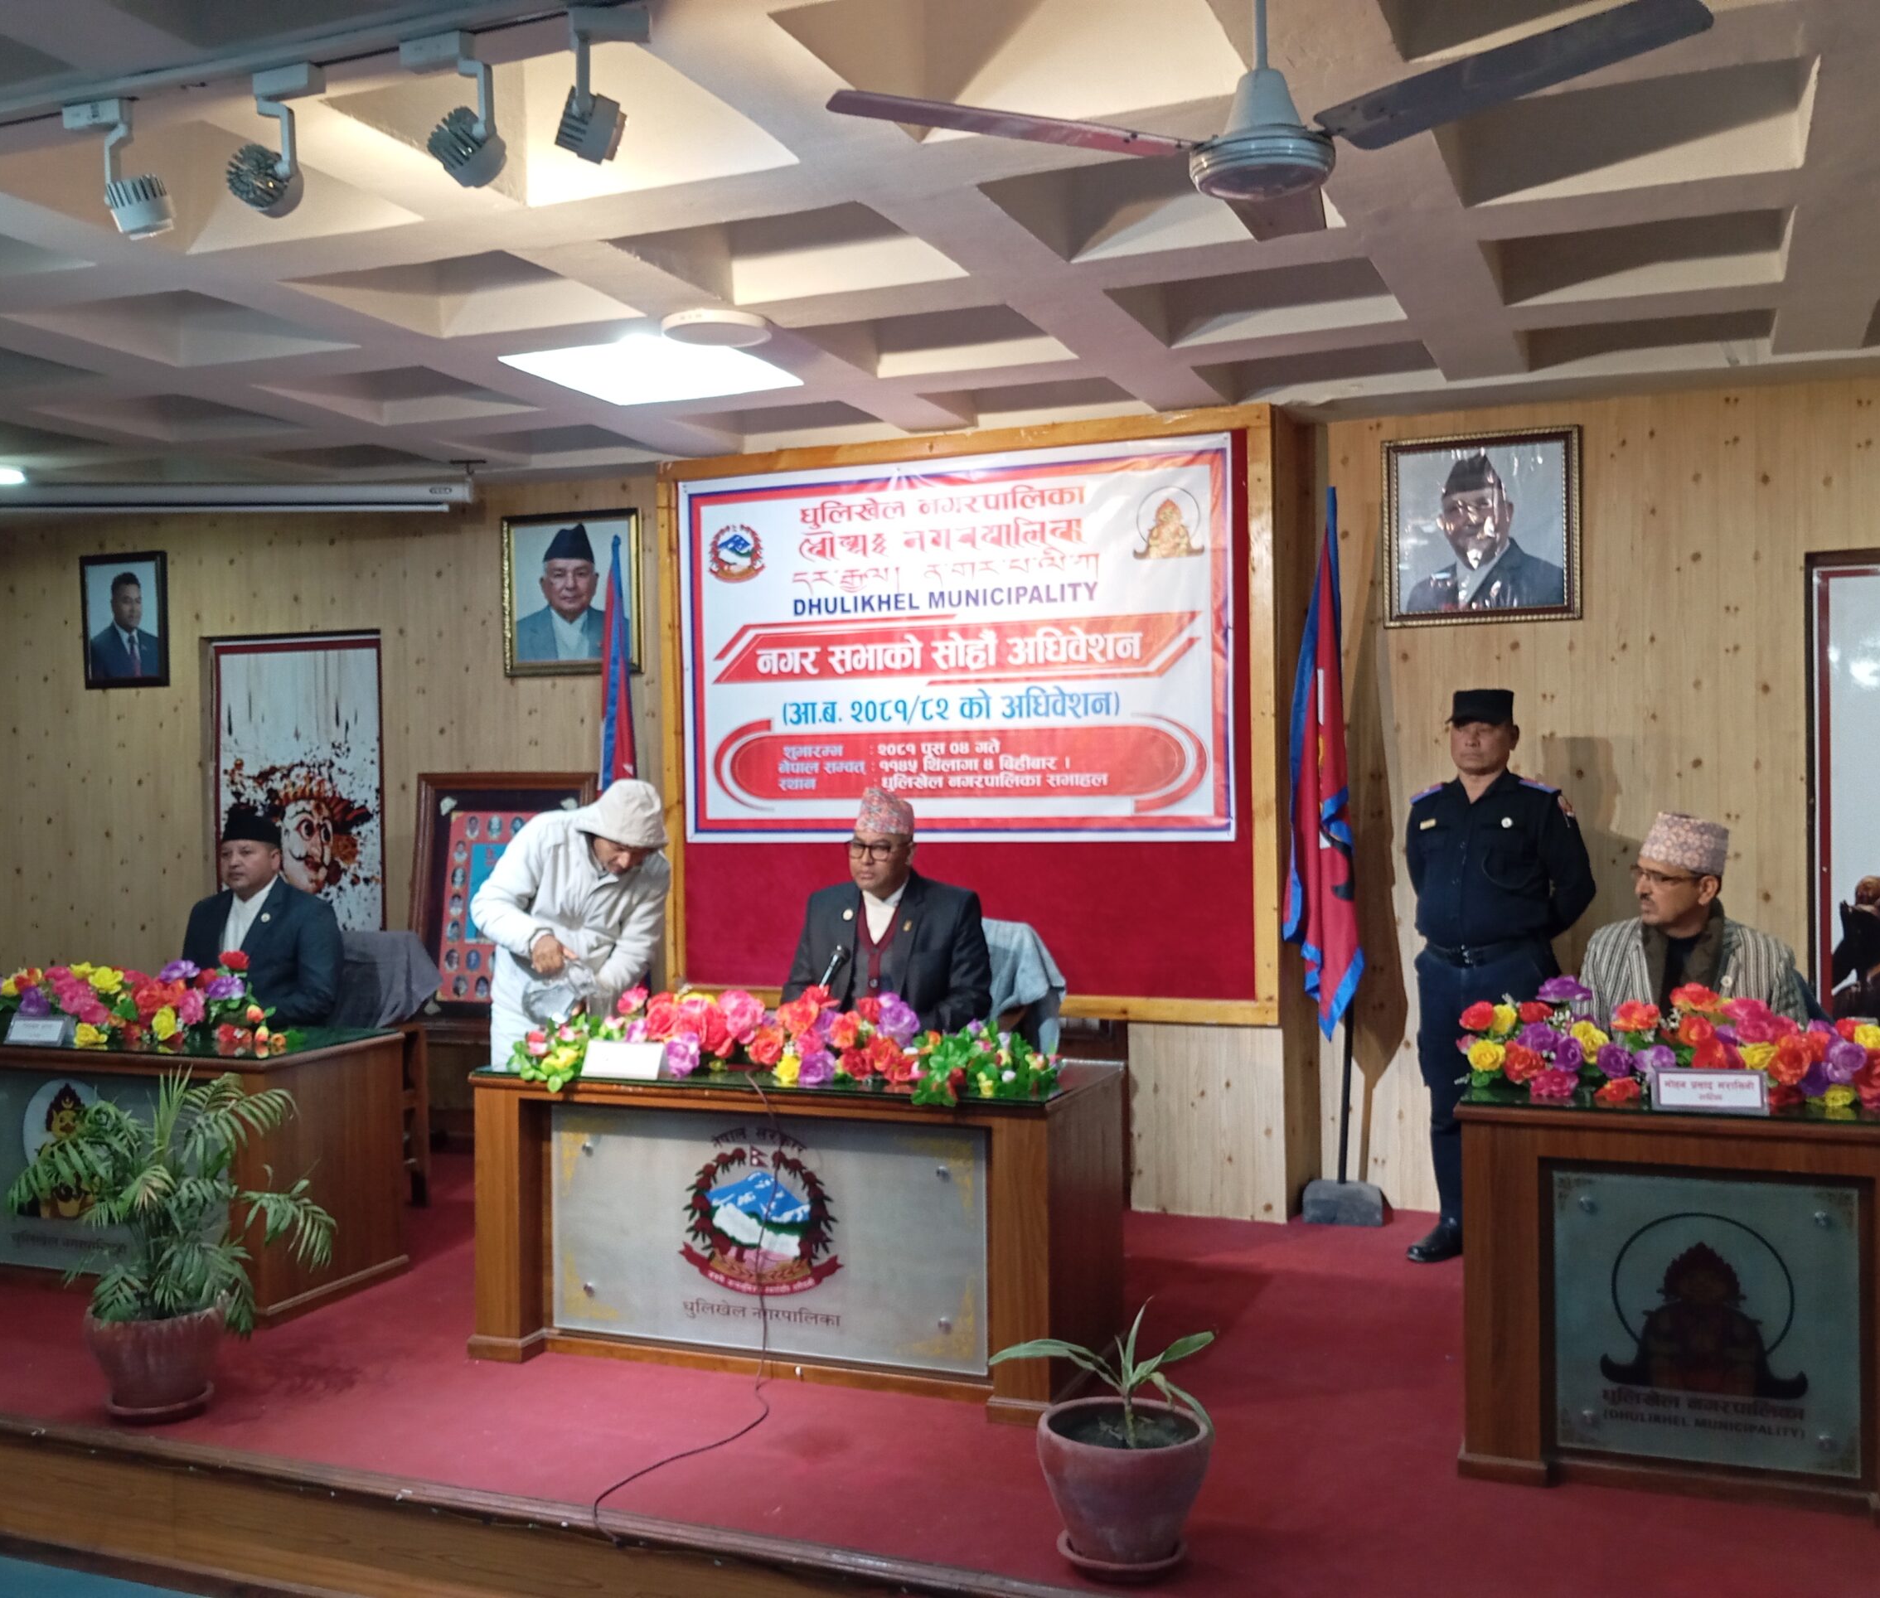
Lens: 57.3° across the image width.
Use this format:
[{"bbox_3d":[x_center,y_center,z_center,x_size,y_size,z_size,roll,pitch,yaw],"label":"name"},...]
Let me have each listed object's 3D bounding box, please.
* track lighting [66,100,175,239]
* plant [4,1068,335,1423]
[{"bbox_3d":[-1.402,-1.065,2.940,0.140,0.220,0.140,-1,0,37],"label":"track lighting"},{"bbox_3d":[-1.830,1.051,4.087,0.764,0.794,0.666,-1,0,-24],"label":"plant"}]

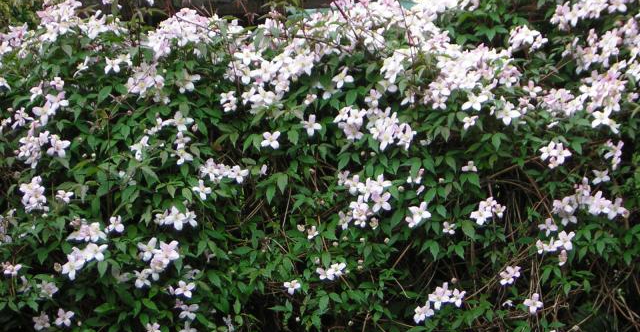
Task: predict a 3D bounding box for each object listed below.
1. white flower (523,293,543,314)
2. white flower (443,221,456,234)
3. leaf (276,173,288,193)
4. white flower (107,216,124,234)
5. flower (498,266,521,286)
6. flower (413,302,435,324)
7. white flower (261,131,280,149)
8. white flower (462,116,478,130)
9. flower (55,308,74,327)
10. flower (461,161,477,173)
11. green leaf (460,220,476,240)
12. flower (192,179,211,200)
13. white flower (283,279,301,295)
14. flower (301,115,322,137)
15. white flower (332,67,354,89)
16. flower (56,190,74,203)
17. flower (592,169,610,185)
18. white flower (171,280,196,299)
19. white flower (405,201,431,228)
[{"bbox_3d":[0.532,0.344,5.000,0.050,0.055,0.025,0,-15,0],"label":"white flower"},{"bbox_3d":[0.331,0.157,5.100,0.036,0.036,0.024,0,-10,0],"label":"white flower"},{"bbox_3d":[-0.101,0.044,5.350,0.032,0.052,0.020,1,-17,6],"label":"leaf"},{"bbox_3d":[-0.548,0.159,5.350,0.047,0.047,0.027,-1,-6,-6],"label":"white flower"},{"bbox_3d":[0.470,0.274,4.950,0.054,0.050,0.027,-1,-17,-6],"label":"flower"},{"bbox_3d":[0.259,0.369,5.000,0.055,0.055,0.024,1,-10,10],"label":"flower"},{"bbox_3d":[-0.131,-0.070,5.300,0.052,0.047,0.022,0,-9,0],"label":"white flower"},{"bbox_3d":[0.400,-0.113,5.300,0.042,0.036,0.025,1,-14,9],"label":"white flower"},{"bbox_3d":[-0.691,0.410,5.400,0.053,0.048,0.022,0,-8,-3],"label":"flower"},{"bbox_3d":[0.398,0.001,5.350,0.042,0.032,0.027,0,-15,0],"label":"flower"},{"bbox_3d":[0.368,0.160,4.950,0.036,0.052,0.015,3,-16,19],"label":"green leaf"},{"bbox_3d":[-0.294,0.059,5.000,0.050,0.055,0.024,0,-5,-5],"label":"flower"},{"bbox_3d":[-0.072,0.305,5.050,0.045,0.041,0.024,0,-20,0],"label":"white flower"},{"bbox_3d":[-0.023,-0.107,5.300,0.057,0.057,0.025,0,-9,0],"label":"flower"},{"bbox_3d":[0.062,-0.235,5.300,0.057,0.057,0.030,1,-20,6],"label":"white flower"},{"bbox_3d":[-0.637,0.076,5.000,0.045,0.025,0.042,-1,41,-5],"label":"flower"},{"bbox_3d":[0.719,0.027,5.100,0.046,0.041,0.024,0,-20,0],"label":"flower"},{"bbox_3d":[-0.338,0.306,4.950,0.060,0.048,0.026,-1,-21,-3],"label":"white flower"},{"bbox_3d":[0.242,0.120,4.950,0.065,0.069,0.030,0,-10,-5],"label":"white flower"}]

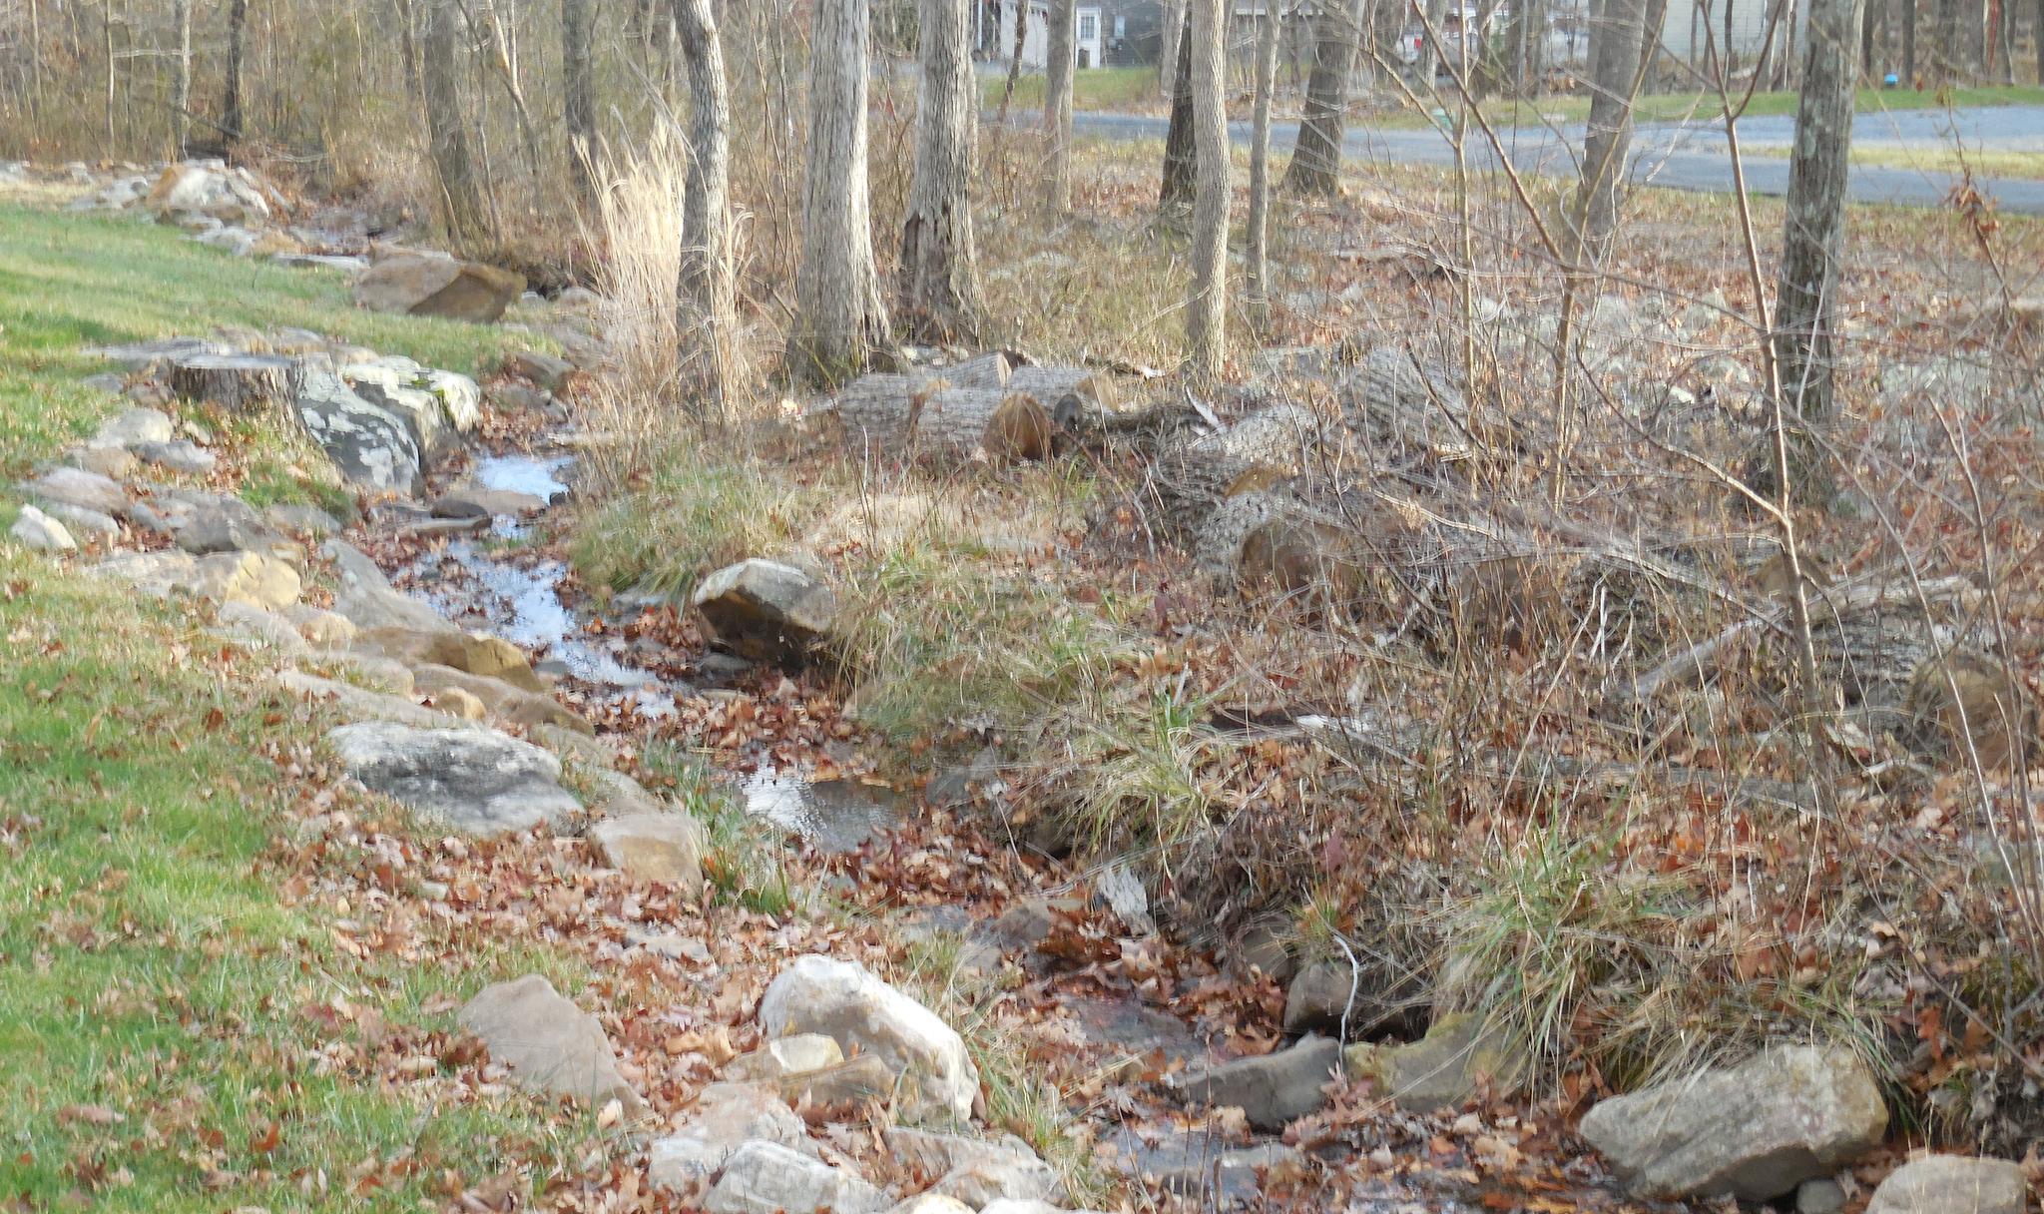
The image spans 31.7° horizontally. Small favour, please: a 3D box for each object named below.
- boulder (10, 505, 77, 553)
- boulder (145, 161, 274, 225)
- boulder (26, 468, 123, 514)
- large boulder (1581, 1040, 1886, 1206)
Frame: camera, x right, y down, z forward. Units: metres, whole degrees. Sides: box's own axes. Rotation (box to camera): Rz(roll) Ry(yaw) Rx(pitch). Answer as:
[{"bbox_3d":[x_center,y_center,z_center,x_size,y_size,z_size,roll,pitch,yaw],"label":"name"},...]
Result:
[{"bbox_3d":[-3.992,-0.316,14.700,0.270,0.170,0.200,3,10,20],"label":"boulder"},{"bbox_3d":[-6.319,-3.209,28.000,1.000,0.460,0.750,0,12,0],"label":"boulder"},{"bbox_3d":[-4.072,-0.505,15.500,0.420,0.180,0.300,2,10,10],"label":"boulder"},{"bbox_3d":[1.993,1.446,10.100,0.840,0.380,0.500,0,12,0],"label":"large boulder"}]

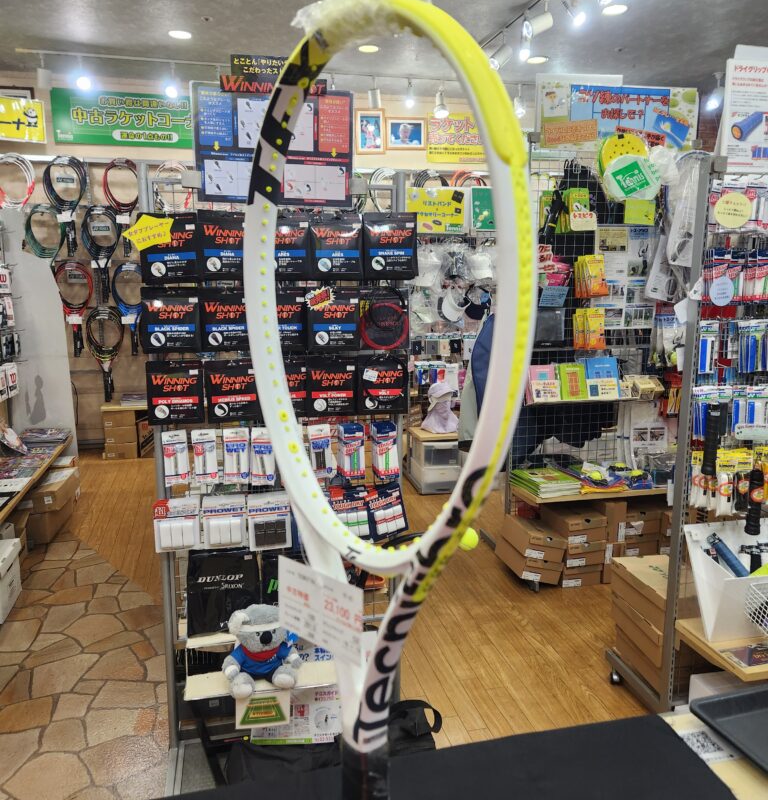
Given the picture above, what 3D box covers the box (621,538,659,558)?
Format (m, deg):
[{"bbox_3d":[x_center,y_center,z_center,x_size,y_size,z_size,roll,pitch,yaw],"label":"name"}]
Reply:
[{"bbox_3d":[1.278,0.733,3.619,0.213,0.114,0.310,-2,11,-13],"label":"box"}]

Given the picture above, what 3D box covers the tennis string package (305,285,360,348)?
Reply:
[{"bbox_3d":[-0.133,-0.212,1.790,0.142,0.164,0.020,-2,10,-12],"label":"tennis string package"}]

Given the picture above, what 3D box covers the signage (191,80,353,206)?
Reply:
[{"bbox_3d":[-0.276,-0.636,1.690,0.393,0.283,0.012,-2,10,-12],"label":"signage"}]

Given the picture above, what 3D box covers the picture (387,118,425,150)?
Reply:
[{"bbox_3d":[0.187,-2.242,5.742,0.350,0.260,0.025,-2,11,-13],"label":"picture"}]

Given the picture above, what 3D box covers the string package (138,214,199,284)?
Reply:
[{"bbox_3d":[-0.548,-0.388,1.744,0.143,0.170,0.020,-2,11,-13],"label":"string package"}]

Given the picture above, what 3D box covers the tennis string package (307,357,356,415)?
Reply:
[{"bbox_3d":[-0.144,-0.041,1.870,0.142,0.164,0.020,-2,10,-12],"label":"tennis string package"}]

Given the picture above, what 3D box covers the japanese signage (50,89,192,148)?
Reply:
[{"bbox_3d":[-1.722,-1.990,4.843,1.169,0.363,0.015,-2,11,-13],"label":"japanese signage"}]

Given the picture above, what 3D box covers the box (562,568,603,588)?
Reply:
[{"bbox_3d":[0.818,0.730,3.059,0.178,0.095,0.295,-2,11,-13],"label":"box"}]

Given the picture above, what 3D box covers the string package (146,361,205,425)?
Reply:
[{"bbox_3d":[-0.546,-0.021,1.785,0.142,0.164,0.020,-2,10,-13],"label":"string package"}]

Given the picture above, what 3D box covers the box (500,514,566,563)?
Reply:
[{"bbox_3d":[0.761,0.704,3.460,0.209,0.112,0.300,11,7,-15],"label":"box"}]

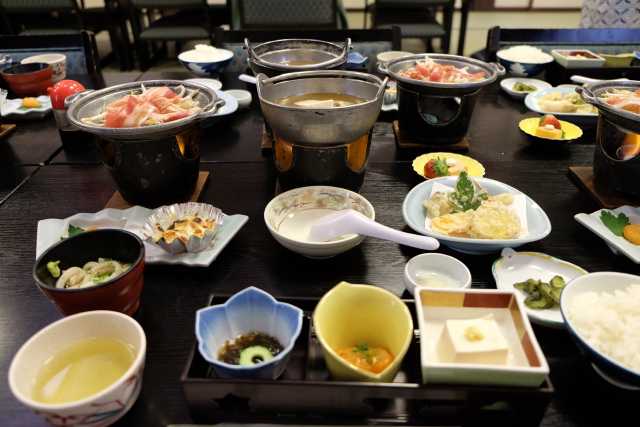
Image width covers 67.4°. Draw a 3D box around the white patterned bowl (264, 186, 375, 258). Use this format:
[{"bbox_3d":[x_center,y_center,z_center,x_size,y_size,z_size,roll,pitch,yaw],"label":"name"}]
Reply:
[{"bbox_3d":[0.001,0.018,0.628,0.140,0.046,0.140,0,32,0],"label":"white patterned bowl"}]

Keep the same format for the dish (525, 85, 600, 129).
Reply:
[{"bbox_3d":[0.487,-0.211,0.965,0.170,0.038,0.170,-1,31,-2],"label":"dish"}]

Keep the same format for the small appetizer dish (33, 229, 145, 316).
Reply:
[{"bbox_3d":[-0.244,0.073,0.530,0.110,0.060,0.110,0,32,0],"label":"small appetizer dish"}]

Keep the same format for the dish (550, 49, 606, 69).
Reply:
[{"bbox_3d":[0.634,-0.373,1.189,0.092,0.037,0.092,-1,31,-2],"label":"dish"}]

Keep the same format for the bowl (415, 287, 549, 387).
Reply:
[{"bbox_3d":[0.130,0.112,0.413,0.095,0.042,0.095,2,32,4],"label":"bowl"}]

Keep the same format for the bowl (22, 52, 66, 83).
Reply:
[{"bbox_3d":[-0.693,-0.361,1.227,0.106,0.060,0.106,0,32,0],"label":"bowl"}]

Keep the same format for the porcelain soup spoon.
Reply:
[{"bbox_3d":[0.048,0.021,0.511,0.156,0.040,0.045,-2,26,33],"label":"porcelain soup spoon"}]

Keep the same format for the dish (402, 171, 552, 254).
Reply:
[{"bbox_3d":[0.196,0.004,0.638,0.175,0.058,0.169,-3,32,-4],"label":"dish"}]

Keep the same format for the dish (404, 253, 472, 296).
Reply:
[{"bbox_3d":[0.119,0.073,0.497,0.068,0.031,0.068,1,31,0],"label":"dish"}]

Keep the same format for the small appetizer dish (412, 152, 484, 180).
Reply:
[{"bbox_3d":[0.189,-0.056,0.712,0.105,0.028,0.105,1,31,0],"label":"small appetizer dish"}]

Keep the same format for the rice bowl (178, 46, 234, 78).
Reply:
[{"bbox_3d":[-0.274,-0.360,1.176,0.132,0.053,0.132,1,31,0],"label":"rice bowl"}]

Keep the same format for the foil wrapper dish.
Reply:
[{"bbox_3d":[-0.170,0.025,0.608,0.099,0.036,0.099,0,32,0],"label":"foil wrapper dish"}]

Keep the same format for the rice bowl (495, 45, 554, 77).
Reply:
[{"bbox_3d":[0.450,-0.330,1.065,0.122,0.069,0.122,0,32,0],"label":"rice bowl"}]

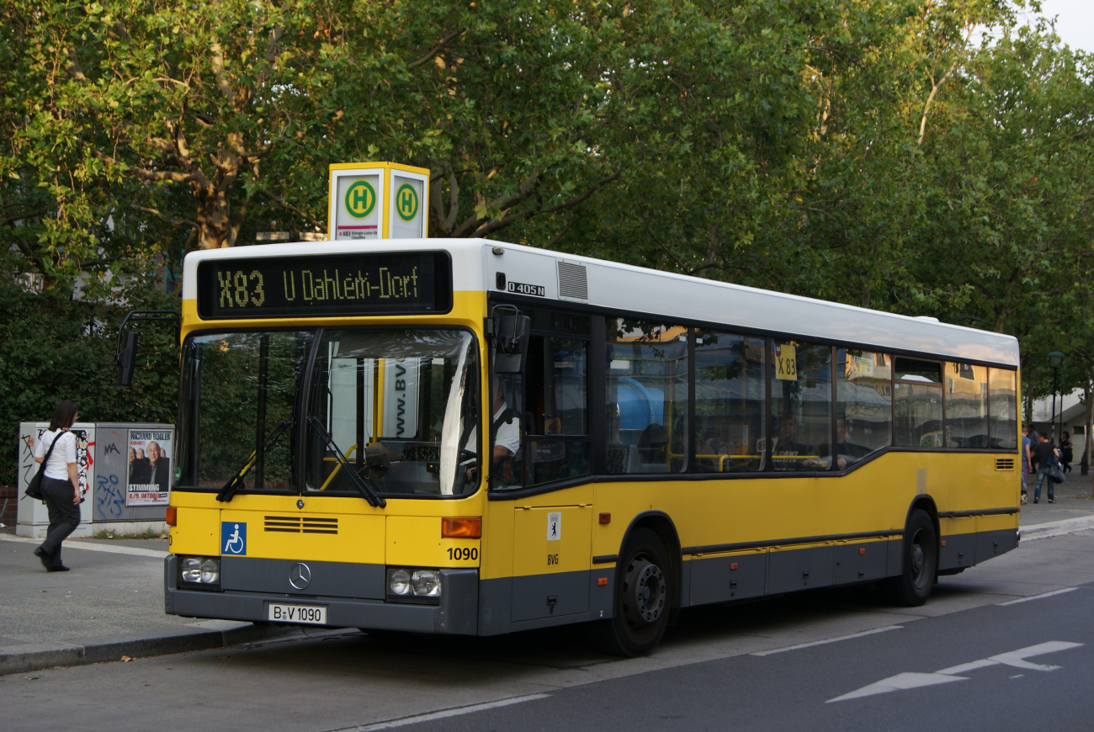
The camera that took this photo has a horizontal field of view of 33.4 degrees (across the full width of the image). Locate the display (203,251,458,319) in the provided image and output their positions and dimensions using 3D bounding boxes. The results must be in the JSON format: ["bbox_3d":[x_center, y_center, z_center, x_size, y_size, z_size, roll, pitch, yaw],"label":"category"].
[{"bbox_3d":[-1.581,-0.538,12.524,2.220,0.430,0.130,-1,-3,32],"label":"display"}]

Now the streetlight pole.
[{"bbox_3d":[16.660,1.772,60.000,0.560,4.500,0.560,0,-2,32],"label":"streetlight pole"}]

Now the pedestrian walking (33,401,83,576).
[{"bbox_3d":[-4.745,1.160,17.700,0.500,1.680,0.470,3,-3,-41],"label":"pedestrian walking"}]

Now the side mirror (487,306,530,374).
[{"bbox_3d":[-0.233,-0.164,11.681,0.300,0.430,0.200,0,-3,21],"label":"side mirror"}]

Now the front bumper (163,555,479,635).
[{"bbox_3d":[-1.598,1.553,12.436,2.500,0.420,0.350,-1,-3,32],"label":"front bumper"}]

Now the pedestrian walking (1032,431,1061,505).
[{"bbox_3d":[11.953,2.435,43.714,0.600,1.760,0.450,2,-2,-3],"label":"pedestrian walking"}]

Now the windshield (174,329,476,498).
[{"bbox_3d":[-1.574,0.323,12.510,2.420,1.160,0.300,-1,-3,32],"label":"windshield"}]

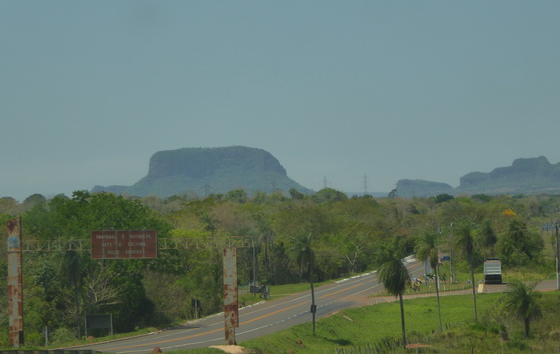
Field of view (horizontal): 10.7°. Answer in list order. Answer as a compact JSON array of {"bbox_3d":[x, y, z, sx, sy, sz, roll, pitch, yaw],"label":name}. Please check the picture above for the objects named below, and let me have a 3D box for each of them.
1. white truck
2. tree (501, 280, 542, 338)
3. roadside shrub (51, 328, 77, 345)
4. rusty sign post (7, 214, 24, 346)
[{"bbox_3d":[31.674,13.960,444.000,2.550,3.750,8.000,-1,0,4],"label":"white truck"},{"bbox_3d":[22.191,12.083,275.000,3.850,5.300,3.700,-1,0,-1],"label":"tree"},{"bbox_3d":[-19.821,14.603,274.000,2.400,1.650,2.100,-1,0,-1],"label":"roadside shrub"},{"bbox_3d":[-23.597,9.434,267.000,1.250,11.600,0.600,-1,0,-1],"label":"rusty sign post"}]

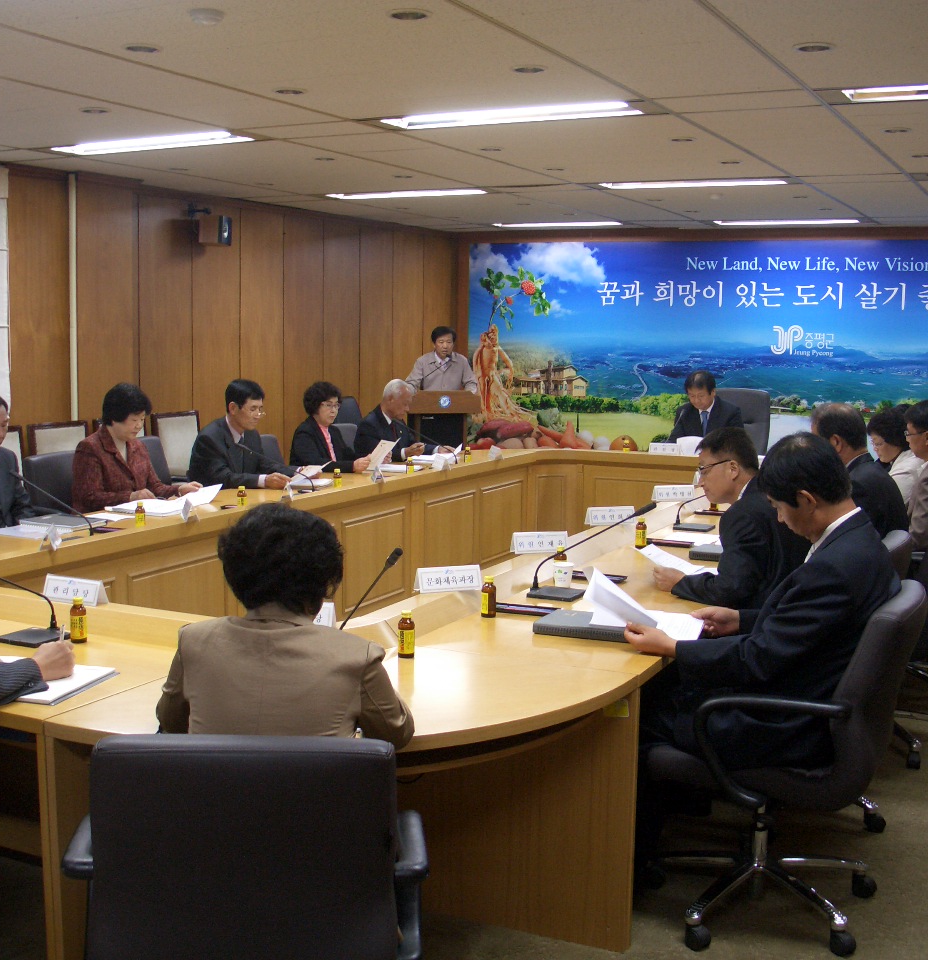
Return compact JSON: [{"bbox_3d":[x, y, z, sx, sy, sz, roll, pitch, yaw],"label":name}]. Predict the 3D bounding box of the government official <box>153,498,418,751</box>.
[{"bbox_3d":[-0.368,0.649,2.576,0.540,1.240,0.740,1,7,-1],"label":"government official"}]

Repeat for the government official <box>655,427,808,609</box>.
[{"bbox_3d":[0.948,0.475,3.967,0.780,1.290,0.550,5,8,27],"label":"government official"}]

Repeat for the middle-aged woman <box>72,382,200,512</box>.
[{"bbox_3d":[-1.496,0.207,5.772,0.780,1.270,0.550,6,9,34],"label":"middle-aged woman"}]

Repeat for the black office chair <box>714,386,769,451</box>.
[{"bbox_3d":[1.870,-0.078,8.912,0.660,1.180,0.700,5,8,29],"label":"black office chair"}]

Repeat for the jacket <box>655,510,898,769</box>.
[{"bbox_3d":[0.883,0.400,3.319,0.600,0.700,0.540,6,9,30],"label":"jacket"}]

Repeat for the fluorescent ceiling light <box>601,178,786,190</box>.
[{"bbox_3d":[1.536,-2.036,8.267,1.270,0.080,0.280,5,8,27],"label":"fluorescent ceiling light"}]

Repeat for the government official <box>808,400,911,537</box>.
[{"bbox_3d":[1.433,0.356,4.853,0.780,1.330,0.550,5,9,30],"label":"government official"}]

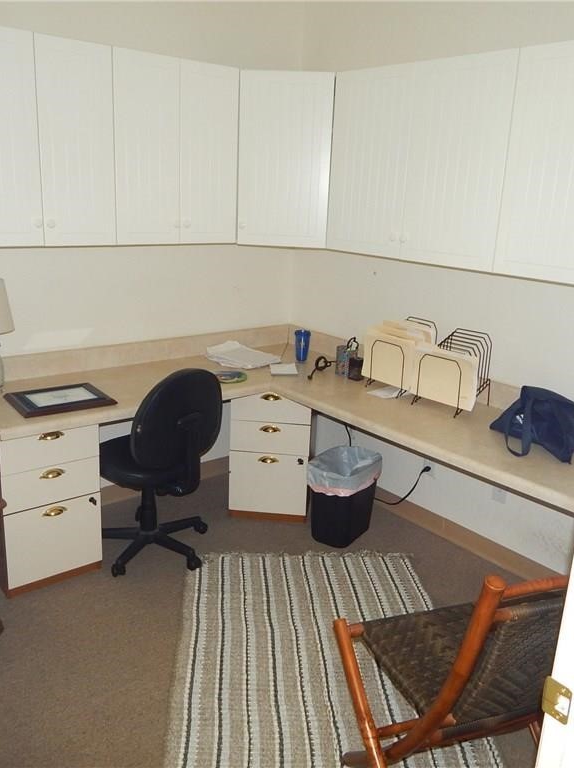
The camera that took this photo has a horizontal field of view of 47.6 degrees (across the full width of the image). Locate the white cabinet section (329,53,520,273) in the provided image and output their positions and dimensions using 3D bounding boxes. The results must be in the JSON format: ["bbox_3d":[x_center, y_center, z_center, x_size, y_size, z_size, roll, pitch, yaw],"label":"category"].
[{"bbox_3d":[0.613,-0.917,2.756,0.320,0.762,0.905,-11,21,-39],"label":"white cabinet section"}]

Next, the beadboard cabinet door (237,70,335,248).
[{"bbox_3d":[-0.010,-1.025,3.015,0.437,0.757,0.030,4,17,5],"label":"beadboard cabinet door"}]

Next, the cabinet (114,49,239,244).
[{"bbox_3d":[-0.560,-1.026,2.934,0.612,0.762,0.311,-11,21,-38],"label":"cabinet"}]

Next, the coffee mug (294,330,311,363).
[{"bbox_3d":[0.087,-0.199,3.460,0.088,0.165,0.088,3,17,-1],"label":"coffee mug"}]

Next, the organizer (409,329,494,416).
[{"bbox_3d":[0.730,-0.057,2.823,0.280,0.315,0.280,-11,21,-38],"label":"organizer"}]

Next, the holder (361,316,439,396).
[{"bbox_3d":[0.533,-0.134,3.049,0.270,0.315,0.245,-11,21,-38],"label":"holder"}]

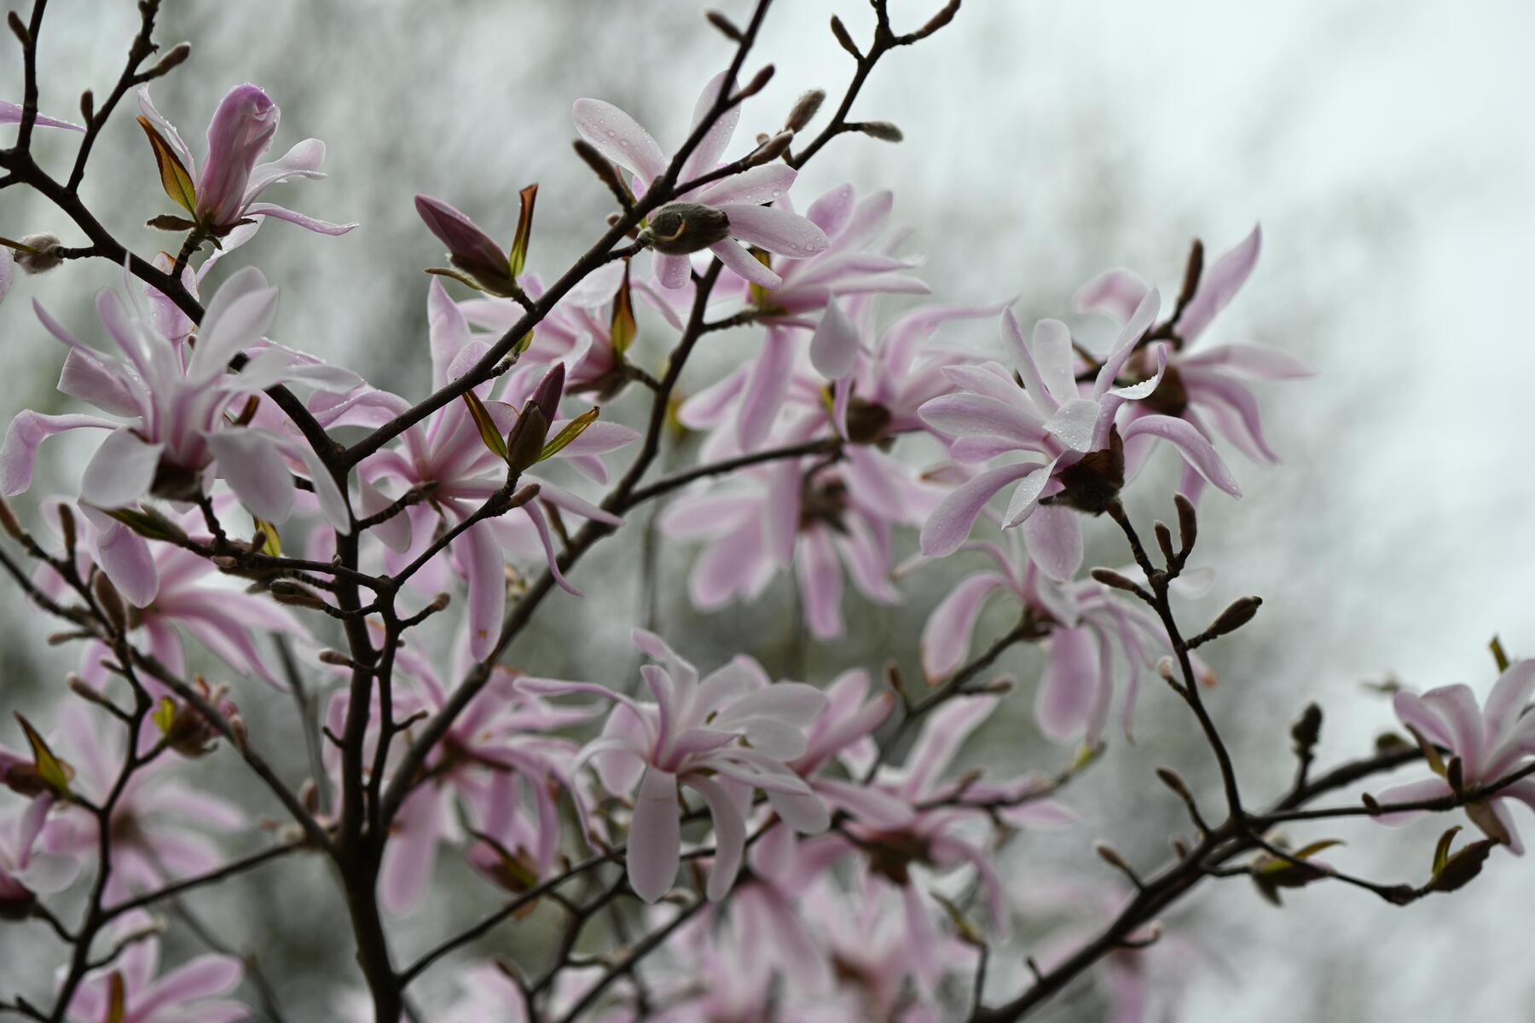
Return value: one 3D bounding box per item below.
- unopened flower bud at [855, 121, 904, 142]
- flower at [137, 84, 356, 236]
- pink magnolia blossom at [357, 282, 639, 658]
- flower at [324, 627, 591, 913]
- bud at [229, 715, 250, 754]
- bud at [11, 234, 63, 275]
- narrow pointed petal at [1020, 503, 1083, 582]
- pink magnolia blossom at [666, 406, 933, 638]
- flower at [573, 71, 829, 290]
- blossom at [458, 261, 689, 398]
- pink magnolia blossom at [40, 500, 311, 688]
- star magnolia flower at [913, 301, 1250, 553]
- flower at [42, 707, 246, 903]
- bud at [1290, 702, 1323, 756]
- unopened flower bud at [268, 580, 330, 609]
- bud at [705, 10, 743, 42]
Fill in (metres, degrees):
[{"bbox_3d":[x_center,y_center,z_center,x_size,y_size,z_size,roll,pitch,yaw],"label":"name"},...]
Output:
[{"bbox_3d":[0.038,-0.130,1.530,0.017,0.006,0.006,15,0,0],"label":"unopened flower bud"},{"bbox_3d":[-0.182,-0.123,1.560,0.076,0.054,0.066,7,-7,0],"label":"flower"},{"bbox_3d":[-0.093,-0.014,1.540,0.110,0.120,0.075,-6,20,31],"label":"pink magnolia blossom"},{"bbox_3d":[-0.121,0.102,1.760,0.104,0.110,0.090,9,-6,0],"label":"flower"},{"bbox_3d":[-0.185,0.078,1.570,0.006,0.015,0.006,-18,0,0],"label":"bud"},{"bbox_3d":[-0.255,-0.090,1.560,0.018,0.013,0.013,-6,1,-12],"label":"bud"},{"bbox_3d":[0.099,0.010,1.550,0.020,0.029,0.011,0,-6,0],"label":"narrow pointed petal"},{"bbox_3d":[0.012,0.005,1.720,0.108,0.100,0.065,1,12,-6],"label":"pink magnolia blossom"},{"bbox_3d":[-0.024,-0.116,1.570,0.086,0.077,0.055,-6,12,26],"label":"flower"},{"bbox_3d":[-0.072,-0.067,1.650,0.080,0.055,0.070,22,-8,12],"label":"blossom"},{"bbox_3d":[-0.218,0.030,1.640,0.105,0.090,0.070,-4,20,21],"label":"pink magnolia blossom"},{"bbox_3d":[0.104,-0.028,1.500,0.085,0.085,0.105,-38,0,-16],"label":"star magnolia flower"},{"bbox_3d":[-0.259,0.122,1.860,0.086,0.082,0.055,1,27,-7],"label":"flower"},{"bbox_3d":[0.195,0.079,1.620,0.011,0.019,0.011,13,0,0],"label":"bud"},{"bbox_3d":[-0.155,0.028,1.480,0.019,0.007,0.007,17,0,-12],"label":"unopened flower bud"},{"bbox_3d":[-0.015,-0.164,1.510,0.015,0.005,0.005,38,0,0],"label":"bud"}]

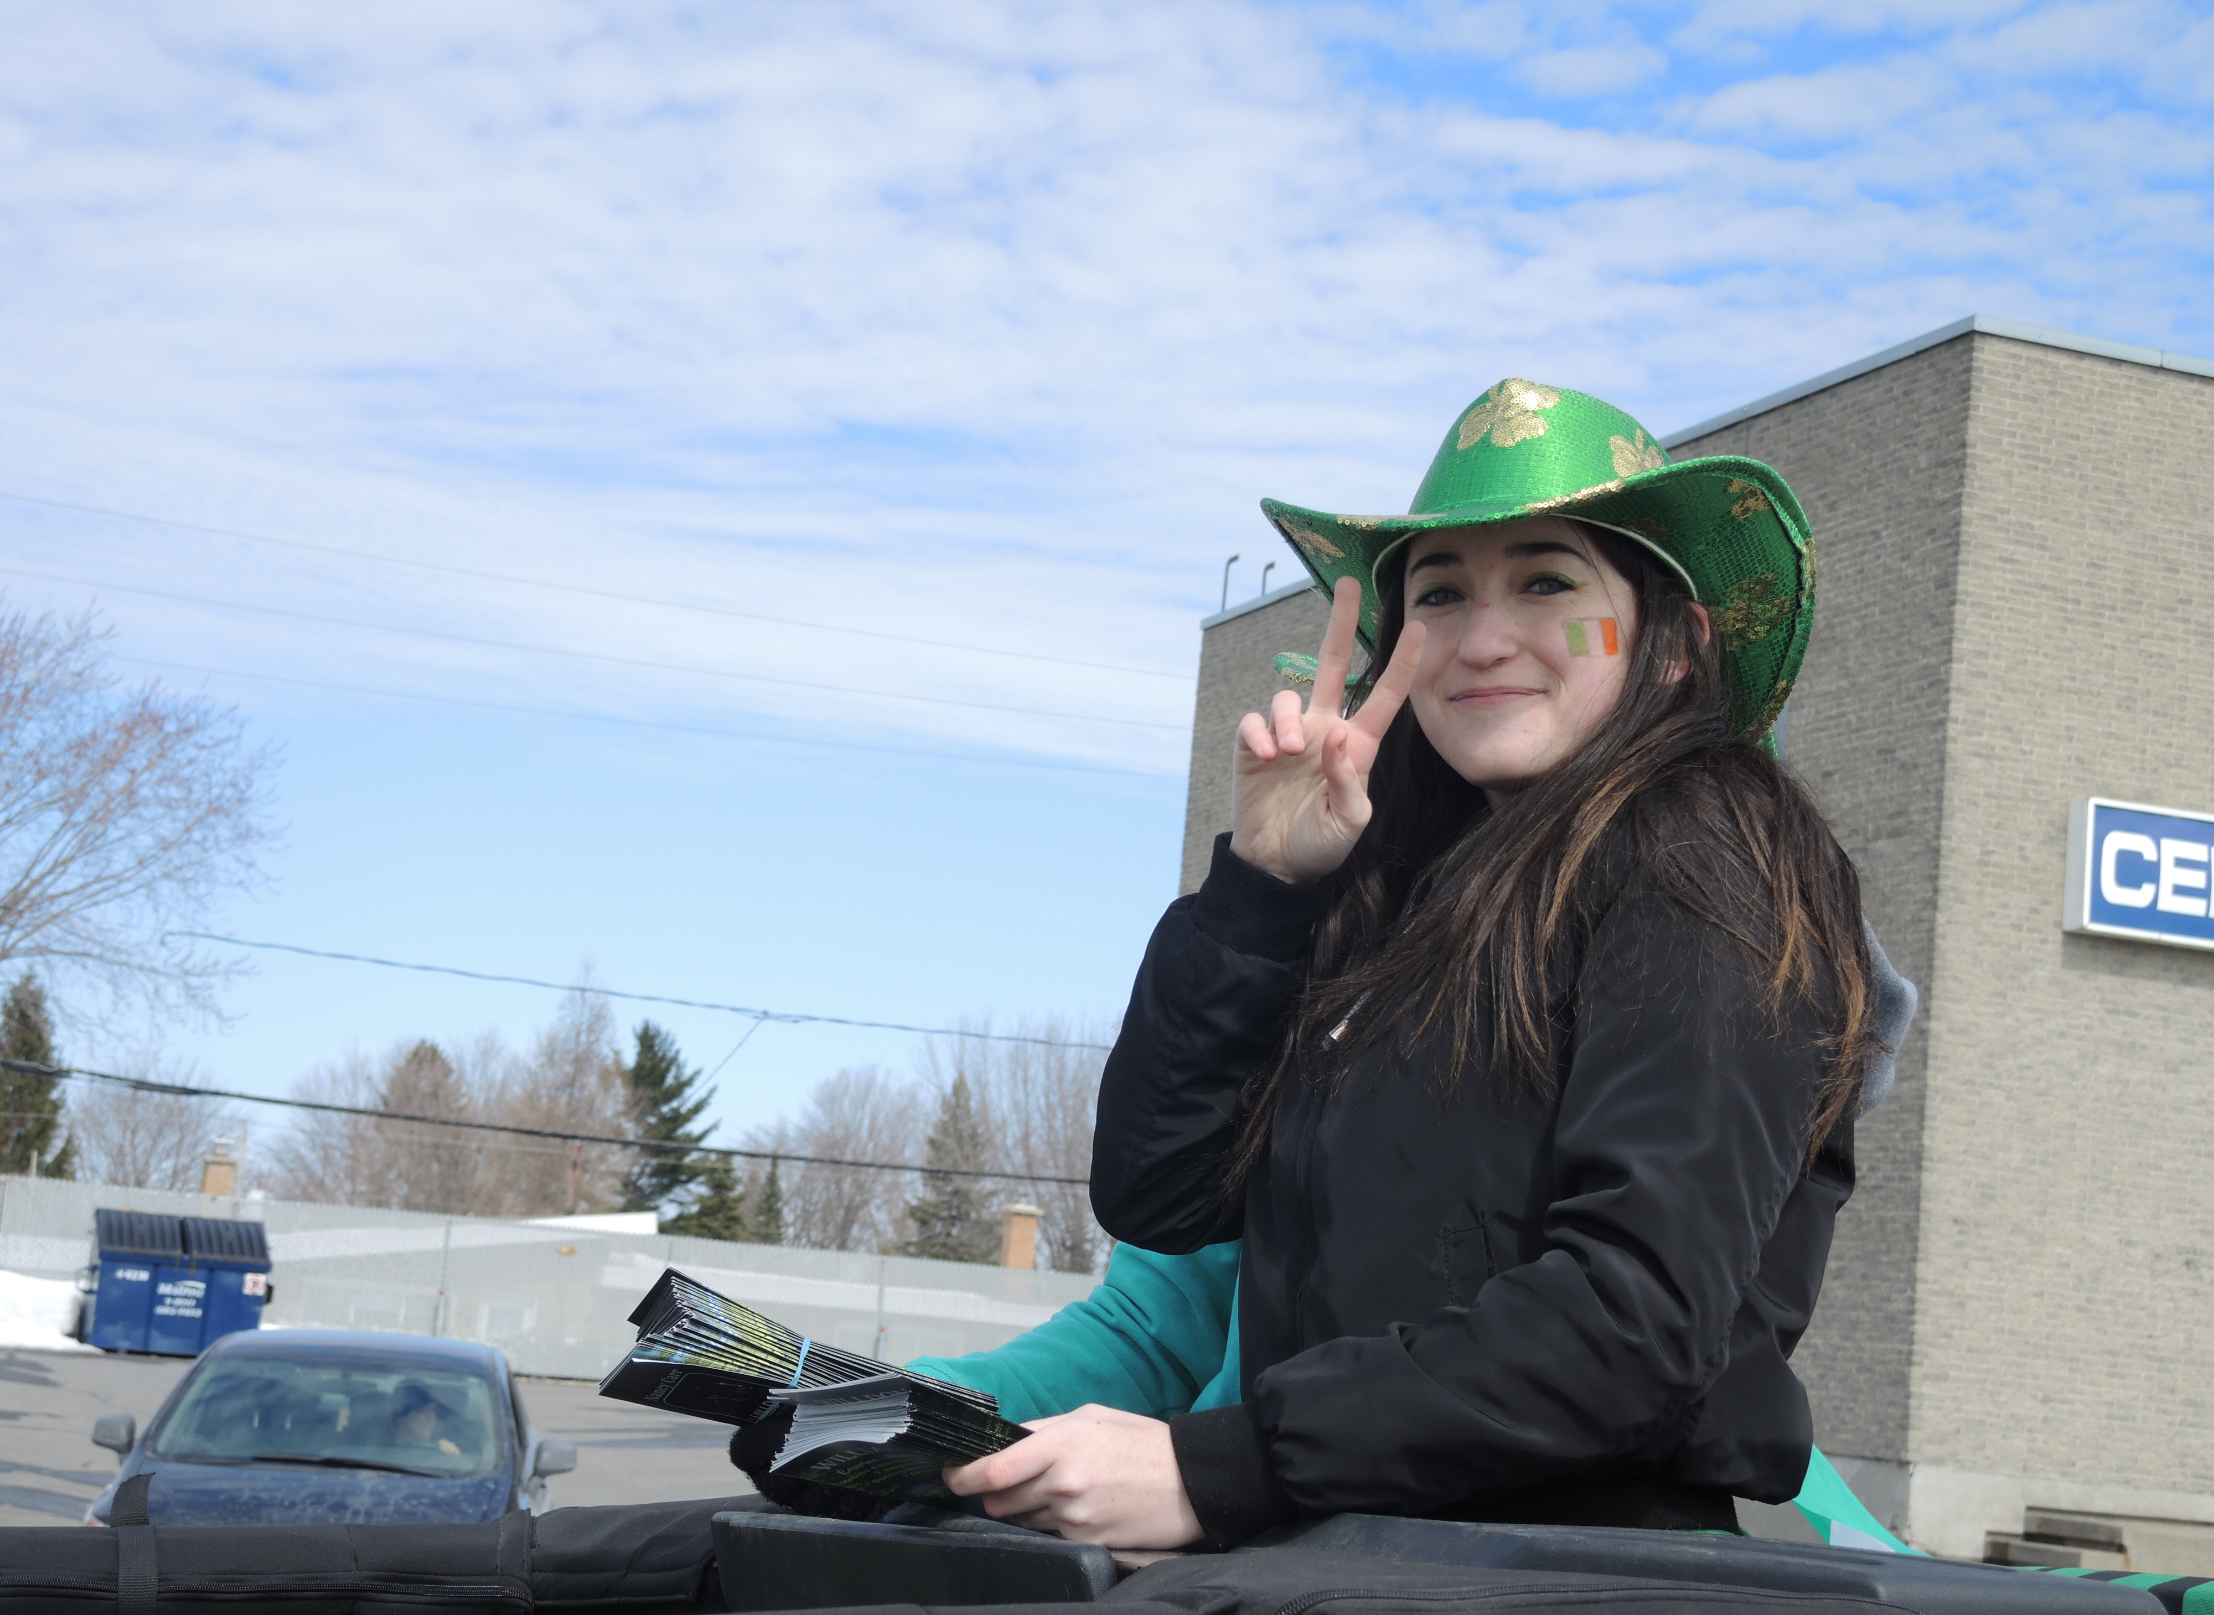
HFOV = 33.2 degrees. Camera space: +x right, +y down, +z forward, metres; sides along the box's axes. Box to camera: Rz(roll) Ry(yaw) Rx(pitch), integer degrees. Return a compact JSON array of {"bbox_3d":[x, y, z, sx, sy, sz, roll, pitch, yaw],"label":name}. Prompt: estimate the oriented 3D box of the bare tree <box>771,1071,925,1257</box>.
[{"bbox_3d":[-6.761,10.547,94.473,4.300,7.870,4.300,5,-8,0],"label":"bare tree"}]

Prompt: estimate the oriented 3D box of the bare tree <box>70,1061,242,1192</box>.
[{"bbox_3d":[-23.553,9.364,91.588,4.600,6.150,4.600,5,-8,0],"label":"bare tree"}]

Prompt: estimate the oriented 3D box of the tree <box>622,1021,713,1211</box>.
[{"bbox_3d":[-10.208,8.772,84.474,2.900,7.860,2.900,5,-8,0],"label":"tree"}]

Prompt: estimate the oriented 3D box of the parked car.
[{"bbox_3d":[-3.344,3.028,16.050,1.830,1.500,4.300,6,-8,-8],"label":"parked car"}]

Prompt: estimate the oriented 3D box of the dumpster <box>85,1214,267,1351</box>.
[{"bbox_3d":[-10.733,5.480,42.652,2.030,1.550,1.400,8,-8,-20],"label":"dumpster"}]

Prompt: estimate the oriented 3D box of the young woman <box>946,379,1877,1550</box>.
[{"bbox_3d":[0.151,0.575,2.087,0.540,1.680,0.480,10,-9,-30],"label":"young woman"}]

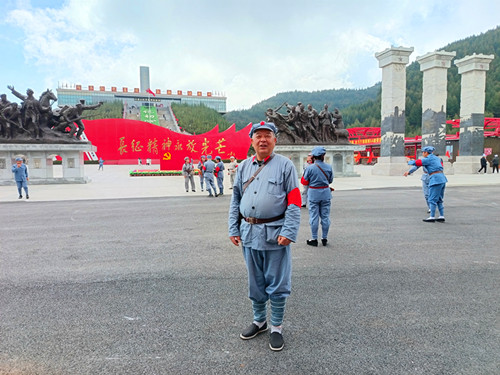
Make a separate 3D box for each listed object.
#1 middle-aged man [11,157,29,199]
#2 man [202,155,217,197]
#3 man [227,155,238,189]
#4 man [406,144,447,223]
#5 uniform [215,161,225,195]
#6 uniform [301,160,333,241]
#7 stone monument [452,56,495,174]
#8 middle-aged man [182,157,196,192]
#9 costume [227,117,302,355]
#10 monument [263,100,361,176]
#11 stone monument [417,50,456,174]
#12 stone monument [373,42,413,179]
[{"bbox_3d":[-9.638,-0.395,14.482,0.580,1.685,0.420,-3,5,-25],"label":"middle-aged man"},{"bbox_3d":[-1.624,-0.458,14.401,0.560,1.736,0.450,-2,4,-12],"label":"man"},{"bbox_3d":[-0.914,-0.741,17.842,0.560,1.672,0.400,0,4,12],"label":"man"},{"bbox_3d":[4.026,-0.083,7.930,0.850,1.695,0.520,1,5,25],"label":"man"},{"bbox_3d":[-1.303,-0.438,14.895,0.420,1.483,0.450,2,5,30],"label":"uniform"},{"bbox_3d":[1.117,0.224,5.818,0.520,1.350,0.380,-1,4,-3],"label":"uniform"},{"bbox_3d":[20.687,-6.668,32.130,2.150,10.768,2.150,-2,4,-16],"label":"stone monument"},{"bbox_3d":[-2.921,-0.630,16.620,0.600,1.678,0.420,-2,4,-14],"label":"middle-aged man"},{"bbox_3d":[0.133,0.336,2.809,0.550,1.716,0.410,1,4,18],"label":"costume"},{"bbox_3d":[5.375,-3.961,28.959,8.100,6.218,2.700,-2,4,-15],"label":"monument"},{"bbox_3d":[16.976,-6.558,31.701,2.350,10.736,2.350,-2,4,-15],"label":"stone monument"},{"bbox_3d":[12.627,-6.423,30.385,2.350,10.713,2.350,-2,4,-15],"label":"stone monument"}]

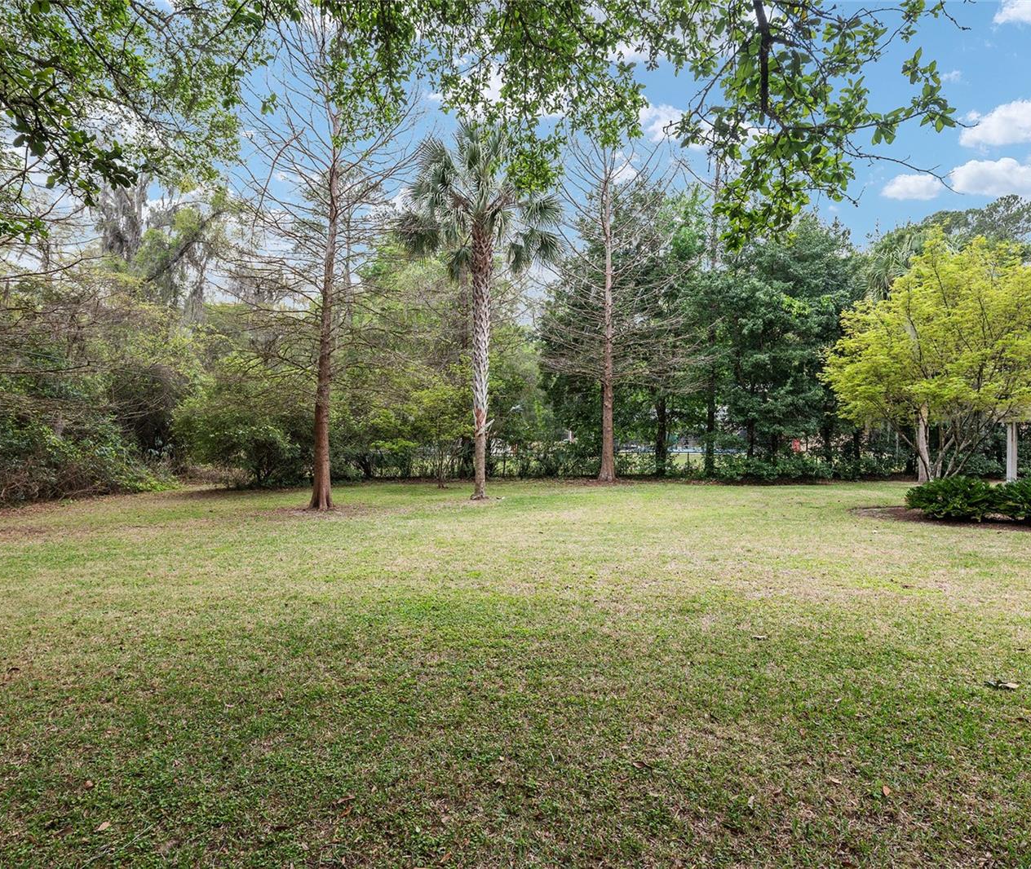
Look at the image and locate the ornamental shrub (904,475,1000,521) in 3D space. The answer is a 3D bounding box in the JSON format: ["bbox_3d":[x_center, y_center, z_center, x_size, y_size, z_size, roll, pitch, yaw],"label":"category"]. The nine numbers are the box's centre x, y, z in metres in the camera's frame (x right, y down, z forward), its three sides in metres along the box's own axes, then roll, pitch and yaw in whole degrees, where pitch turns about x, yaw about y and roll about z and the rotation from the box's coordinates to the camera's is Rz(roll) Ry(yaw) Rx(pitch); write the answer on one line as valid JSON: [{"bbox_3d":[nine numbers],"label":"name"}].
[{"bbox_3d":[8.900,1.250,12.500,1.700,0.880,1.550,0,0,40],"label":"ornamental shrub"}]

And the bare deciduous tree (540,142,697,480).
[{"bbox_3d":[3.500,-4.400,22.000,5.300,12.200,5.200,0,0,0],"label":"bare deciduous tree"}]

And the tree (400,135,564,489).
[{"bbox_3d":[-1.000,-3.350,16.600,4.350,10.100,4.200,0,0,0],"label":"tree"}]

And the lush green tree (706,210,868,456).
[{"bbox_3d":[10.400,-3.650,24.600,6.200,10.400,5.600,0,0,0],"label":"lush green tree"}]

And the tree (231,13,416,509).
[{"bbox_3d":[-4.550,-4.250,14.700,4.400,12.000,4.300,0,0,0],"label":"tree"}]

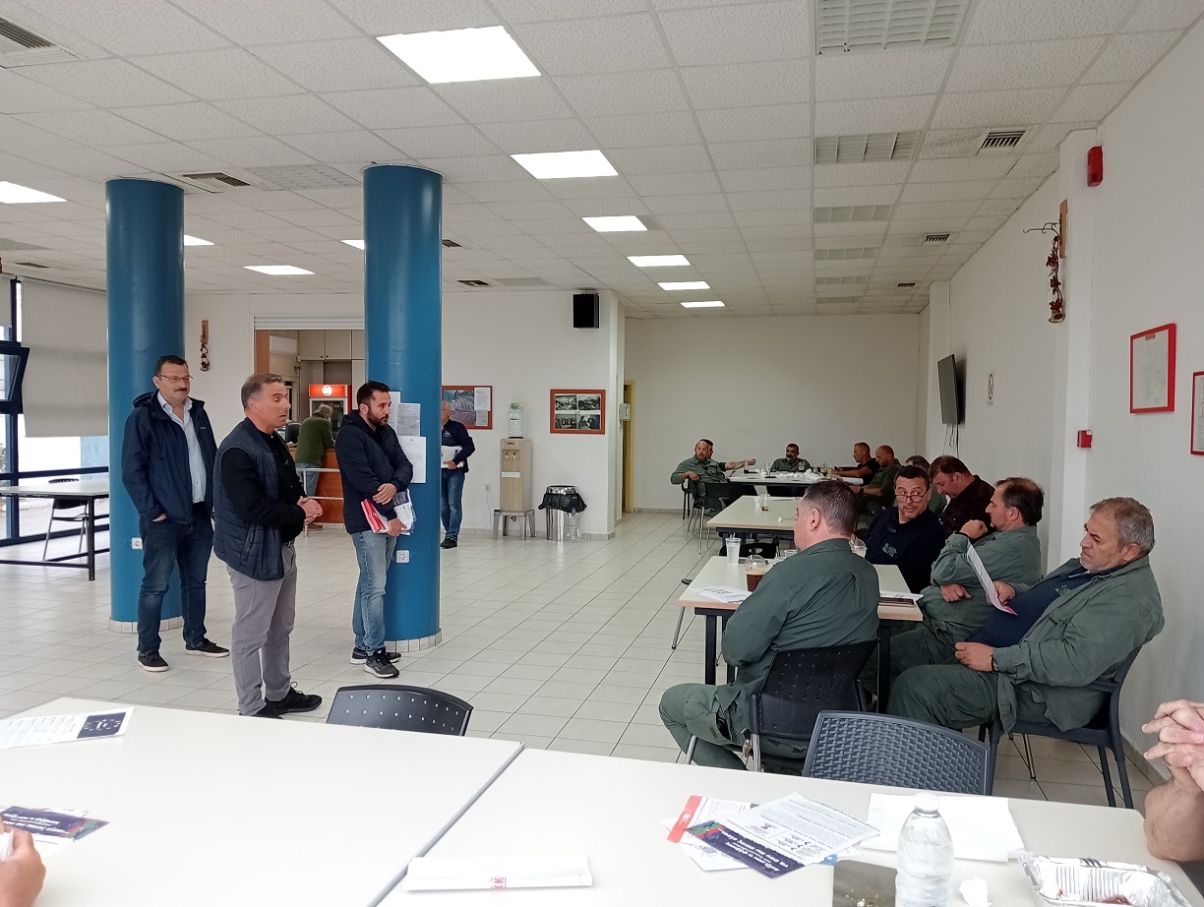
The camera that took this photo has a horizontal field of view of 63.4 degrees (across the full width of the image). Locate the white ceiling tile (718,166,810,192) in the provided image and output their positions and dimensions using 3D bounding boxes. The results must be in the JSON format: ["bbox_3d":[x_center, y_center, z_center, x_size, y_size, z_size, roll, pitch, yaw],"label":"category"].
[{"bbox_3d":[1.078,-1.787,6.343,0.600,0.020,0.600,1,2,12],"label":"white ceiling tile"}]

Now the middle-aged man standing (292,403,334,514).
[{"bbox_3d":[-3.756,0.177,12.756,0.520,1.650,0.480,1,2,23],"label":"middle-aged man standing"}]

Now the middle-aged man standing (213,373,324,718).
[{"bbox_3d":[-1.651,0.441,4.815,0.480,1.690,0.540,1,2,15],"label":"middle-aged man standing"}]

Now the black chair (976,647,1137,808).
[{"bbox_3d":[1.592,0.941,3.459,0.550,0.820,0.490,1,2,12],"label":"black chair"}]

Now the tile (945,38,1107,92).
[{"bbox_3d":[1.869,-1.742,4.375,0.600,0.020,0.600,1,2,12],"label":"tile"}]

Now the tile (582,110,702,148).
[{"bbox_3d":[0.243,-1.802,5.418,0.600,0.025,0.600,1,2,12],"label":"tile"}]

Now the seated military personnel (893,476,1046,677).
[{"bbox_3d":[1.544,0.725,4.275,0.720,1.210,0.560,1,2,12],"label":"seated military personnel"}]

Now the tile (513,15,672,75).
[{"bbox_3d":[-0.022,-1.746,4.170,0.600,0.020,0.600,1,2,12],"label":"tile"}]

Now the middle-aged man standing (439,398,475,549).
[{"bbox_3d":[-1.828,0.213,11.453,0.540,1.740,0.400,1,2,30],"label":"middle-aged man standing"}]

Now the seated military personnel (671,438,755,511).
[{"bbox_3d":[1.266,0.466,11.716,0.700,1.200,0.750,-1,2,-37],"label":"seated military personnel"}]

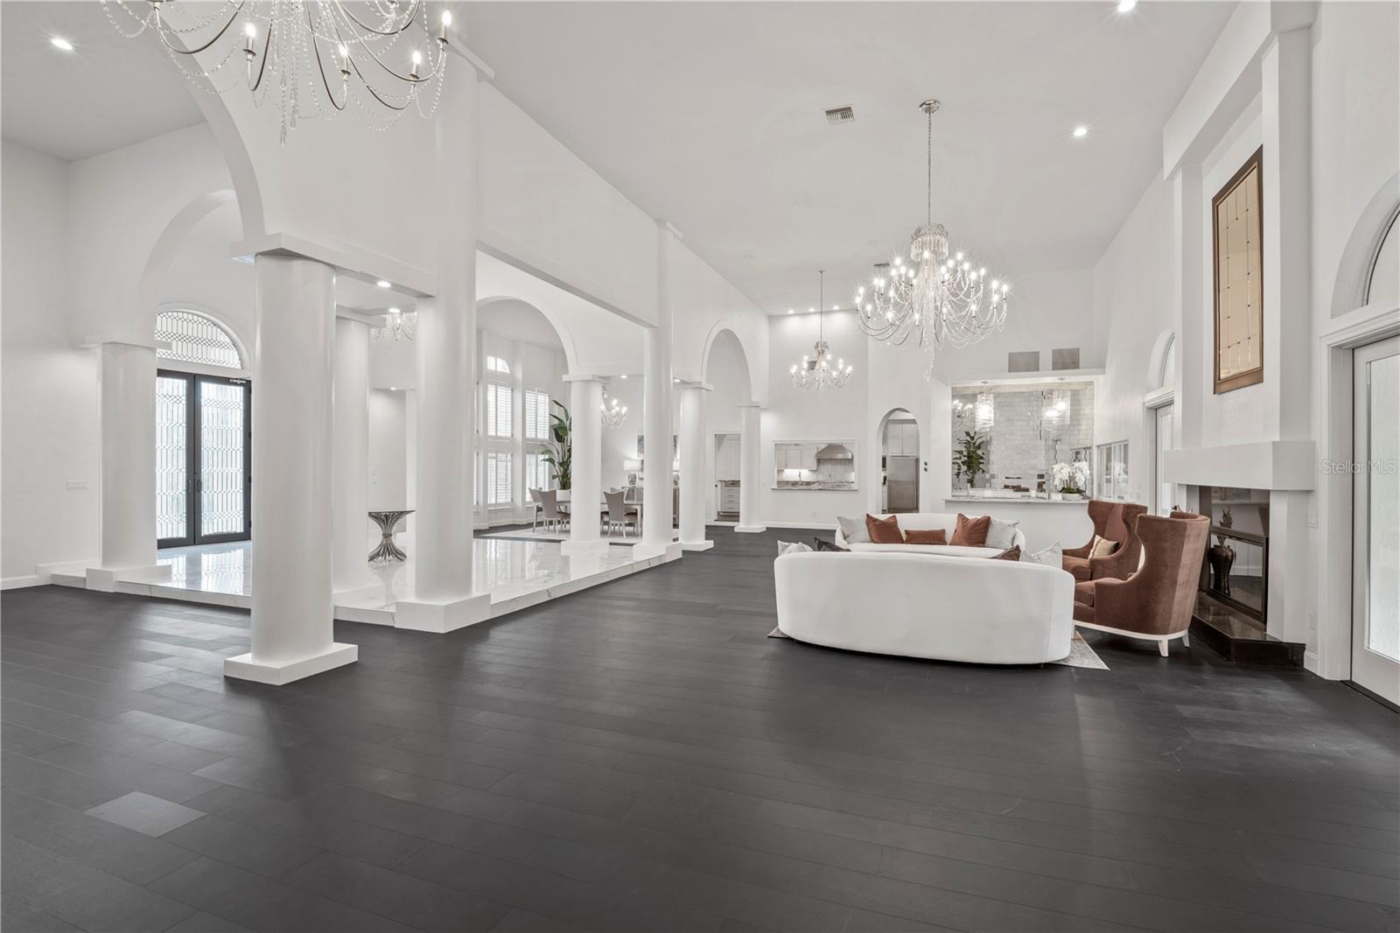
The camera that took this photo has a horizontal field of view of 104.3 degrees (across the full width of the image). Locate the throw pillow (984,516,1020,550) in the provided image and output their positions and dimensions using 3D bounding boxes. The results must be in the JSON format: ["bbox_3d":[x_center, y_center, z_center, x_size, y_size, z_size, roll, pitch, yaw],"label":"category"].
[{"bbox_3d":[3.820,0.858,6.943,0.470,0.440,0.170,0,-19,25],"label":"throw pillow"}]

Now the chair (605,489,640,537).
[{"bbox_3d":[-1.750,1.054,12.000,0.520,0.980,0.600,0,0,24],"label":"chair"}]

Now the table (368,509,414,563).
[{"bbox_3d":[-4.533,0.996,7.892,0.720,0.730,0.640,0,0,22],"label":"table"}]

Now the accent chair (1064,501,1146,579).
[{"bbox_3d":[4.290,0.930,5.890,0.820,1.100,0.720,0,0,14],"label":"accent chair"}]

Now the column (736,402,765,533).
[{"bbox_3d":[1.256,0.031,13.001,0.560,3.030,0.560,0,0,24],"label":"column"}]

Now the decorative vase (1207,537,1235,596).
[{"bbox_3d":[5.426,1.057,5.660,0.200,0.560,0.210,0,0,25],"label":"decorative vase"}]

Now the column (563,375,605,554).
[{"bbox_3d":[-1.943,-0.058,9.434,0.560,2.900,0.560,0,0,24],"label":"column"}]

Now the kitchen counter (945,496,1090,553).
[{"bbox_3d":[5.330,1.020,9.220,2.400,0.920,0.700,0,0,18],"label":"kitchen counter"}]

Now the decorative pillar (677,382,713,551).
[{"bbox_3d":[-0.122,0.026,10.255,0.560,3.030,0.560,0,0,24],"label":"decorative pillar"}]

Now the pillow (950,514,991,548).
[{"bbox_3d":[3.630,0.845,7.300,0.520,0.480,0.170,0,-15,33],"label":"pillow"}]

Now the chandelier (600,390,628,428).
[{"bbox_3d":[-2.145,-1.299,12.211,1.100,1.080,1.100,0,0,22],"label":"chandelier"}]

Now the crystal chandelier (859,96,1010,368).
[{"bbox_3d":[2.417,-2.375,5.719,1.420,2.920,1.420,0,0,22],"label":"crystal chandelier"}]

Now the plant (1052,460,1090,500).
[{"bbox_3d":[6.608,0.244,9.698,0.580,0.690,0.450,0,0,22],"label":"plant"}]

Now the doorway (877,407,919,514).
[{"bbox_3d":[4.450,0.135,12.200,0.200,2.800,1.100,0,0,-28],"label":"doorway"}]

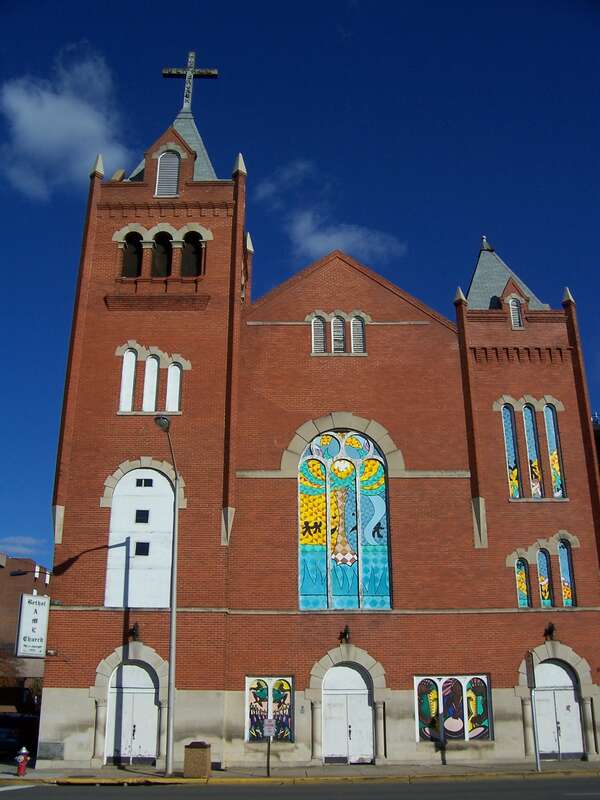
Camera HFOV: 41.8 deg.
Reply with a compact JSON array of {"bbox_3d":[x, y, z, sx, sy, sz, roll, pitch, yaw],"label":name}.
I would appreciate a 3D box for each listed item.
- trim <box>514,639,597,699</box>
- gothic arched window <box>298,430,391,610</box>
[{"bbox_3d":[7.648,8.114,23.712,2.360,1.700,0.400,0,-21,0],"label":"trim"},{"bbox_3d":[1.374,3.811,25.469,2.823,5.868,0.250,0,-21,0],"label":"gothic arched window"}]

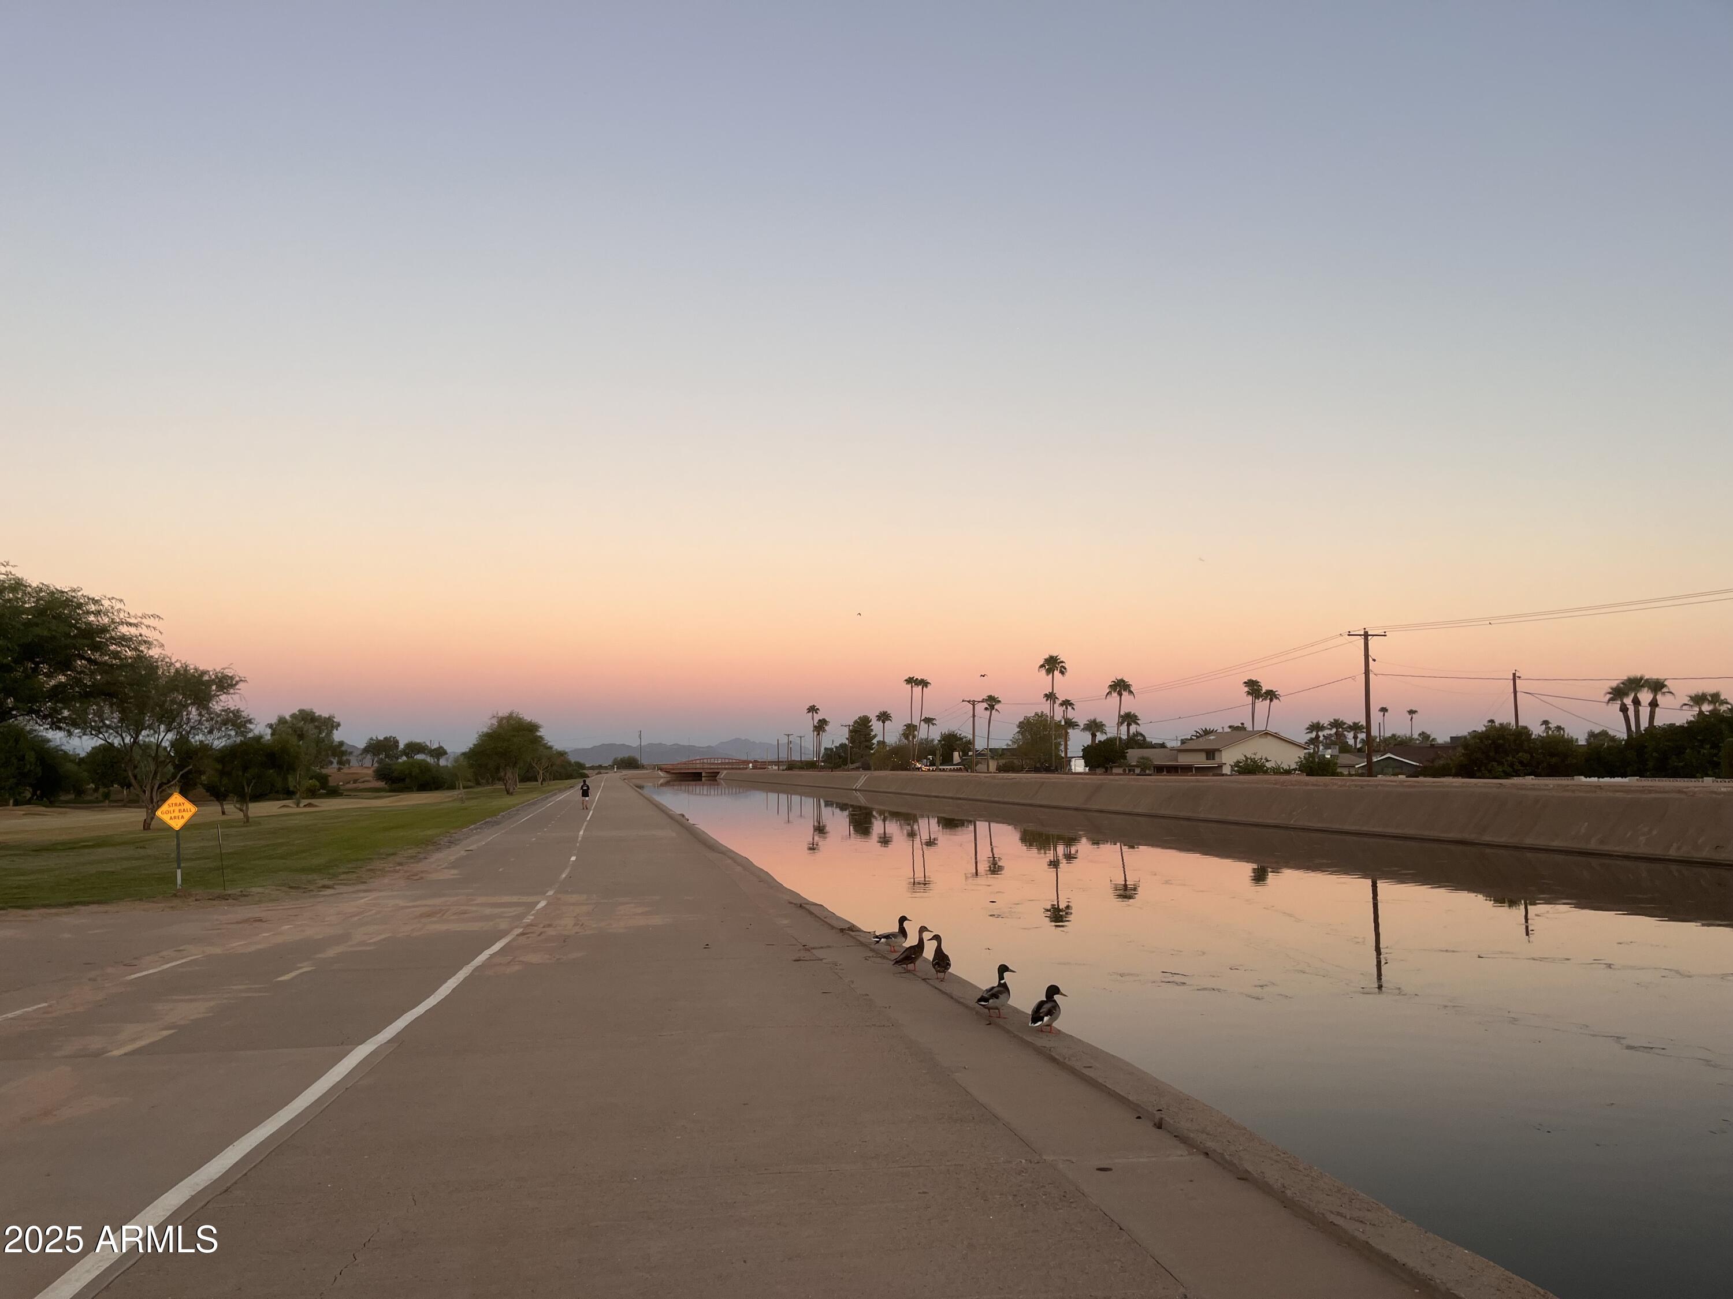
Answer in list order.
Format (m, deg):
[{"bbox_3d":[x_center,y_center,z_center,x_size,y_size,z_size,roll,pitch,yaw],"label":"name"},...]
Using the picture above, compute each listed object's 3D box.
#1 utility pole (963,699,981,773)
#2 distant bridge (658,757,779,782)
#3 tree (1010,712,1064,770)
[{"bbox_3d":[13.312,11.037,162.000,2.700,9.500,0.400,1,-5,-10],"label":"utility pole"},{"bbox_3d":[-40.433,32.679,355.000,33.000,6.600,8.000,0,-5,-9],"label":"distant bridge"},{"bbox_3d":[24.901,13.735,190.000,7.800,9.000,7.500,0,-5,0],"label":"tree"}]

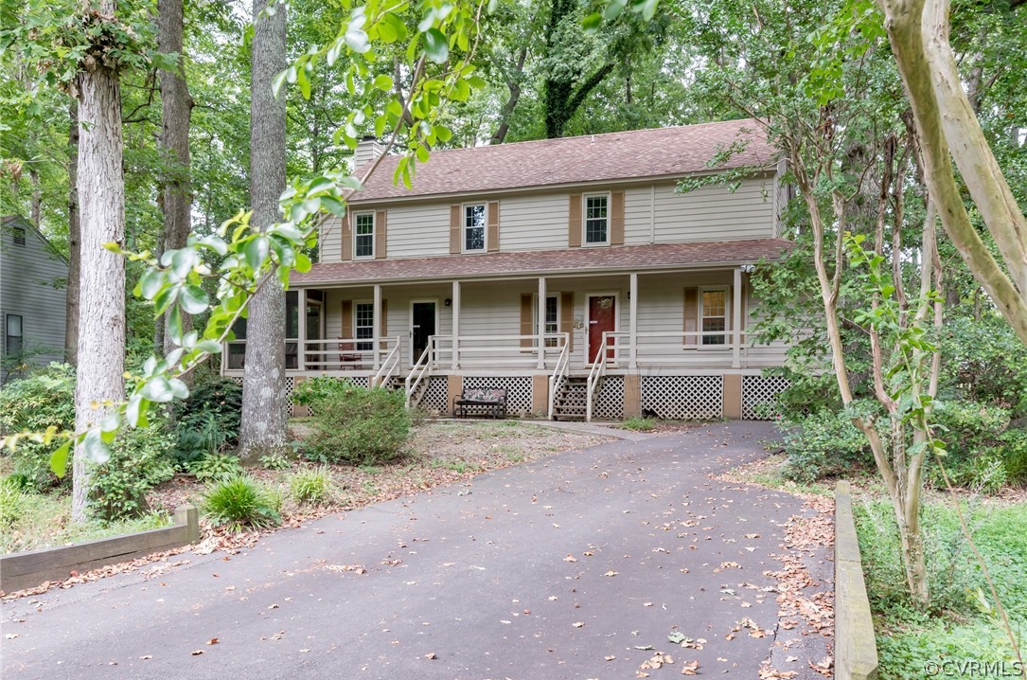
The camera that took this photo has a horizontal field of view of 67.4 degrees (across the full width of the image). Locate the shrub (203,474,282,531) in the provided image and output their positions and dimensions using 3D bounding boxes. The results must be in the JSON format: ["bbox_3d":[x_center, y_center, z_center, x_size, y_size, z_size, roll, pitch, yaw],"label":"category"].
[{"bbox_3d":[-2.496,1.458,7.043,0.740,0.460,0.700,1,-3,-19],"label":"shrub"}]

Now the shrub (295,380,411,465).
[{"bbox_3d":[-2.458,1.245,11.857,1.720,1.190,1.600,1,-3,-12],"label":"shrub"}]

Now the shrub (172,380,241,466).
[{"bbox_3d":[-4.699,1.202,12.059,1.350,1.290,1.300,1,-3,-21],"label":"shrub"}]

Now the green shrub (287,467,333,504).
[{"bbox_3d":[-2.184,1.532,8.241,0.500,0.380,0.500,1,-3,-15],"label":"green shrub"}]

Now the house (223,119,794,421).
[{"bbox_3d":[0.520,-2.504,26.459,17.700,9.770,10.000,-1,-3,19],"label":"house"}]

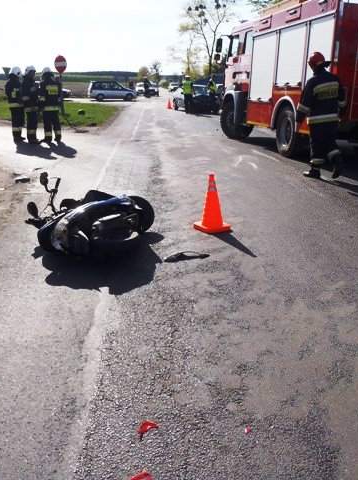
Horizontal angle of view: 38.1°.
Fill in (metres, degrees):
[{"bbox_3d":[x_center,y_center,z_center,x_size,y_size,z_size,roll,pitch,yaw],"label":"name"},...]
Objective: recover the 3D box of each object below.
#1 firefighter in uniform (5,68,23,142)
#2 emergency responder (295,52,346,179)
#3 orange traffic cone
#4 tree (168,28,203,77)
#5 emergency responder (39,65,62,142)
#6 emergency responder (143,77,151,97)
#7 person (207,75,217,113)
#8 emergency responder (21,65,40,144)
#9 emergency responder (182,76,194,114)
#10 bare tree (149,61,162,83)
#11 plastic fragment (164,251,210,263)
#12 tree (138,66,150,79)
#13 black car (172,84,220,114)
[{"bbox_3d":[-4.191,-3.420,13.188,0.430,1.840,0.540,-11,20,-33],"label":"firefighter in uniform"},{"bbox_3d":[2.184,-1.894,7.993,0.620,1.880,0.560,-11,20,-33],"label":"emergency responder"},{"bbox_3d":[0.336,-0.393,5.280,0.310,0.595,0.310,8,18,24],"label":"orange traffic cone"},{"bbox_3d":[0.879,-22.704,66.270,4.800,7.800,4.800,0,17,0],"label":"tree"},{"bbox_3d":[-3.269,-3.411,13.168,0.560,1.840,0.420,-11,20,-33],"label":"emergency responder"},{"bbox_3d":[-2.930,-14.240,48.452,0.600,1.800,0.450,6,18,19],"label":"emergency responder"},{"bbox_3d":[1.647,-7.037,25.073,0.420,1.800,0.550,8,18,24],"label":"person"},{"bbox_3d":[-3.715,-3.360,12.951,0.440,1.860,0.540,-3,17,-11],"label":"emergency responder"},{"bbox_3d":[0.422,-7.192,25.718,0.600,1.820,0.420,0,17,0],"label":"emergency responder"},{"bbox_3d":[-5.193,-36.244,114.410,2.800,6.480,2.800,0,17,0],"label":"bare tree"},{"bbox_3d":[0.066,0.128,4.476,0.410,0.060,0.140,-6,18,-18],"label":"plastic fragment"},{"bbox_3d":[-7.858,-35.646,114.589,2.800,5.230,2.800,0,17,0],"label":"tree"},{"bbox_3d":[0.820,-7.653,27.877,1.720,1.460,4.100,-3,17,-10],"label":"black car"}]

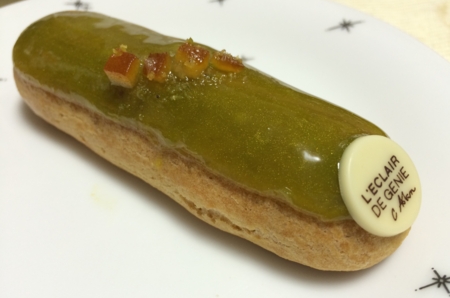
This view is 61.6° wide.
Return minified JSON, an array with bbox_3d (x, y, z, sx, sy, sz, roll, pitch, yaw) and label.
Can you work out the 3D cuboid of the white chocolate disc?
[{"bbox_3d":[0.043,0.009,0.103,0.028,0.003,0.028,-41,95,-27],"label":"white chocolate disc"}]

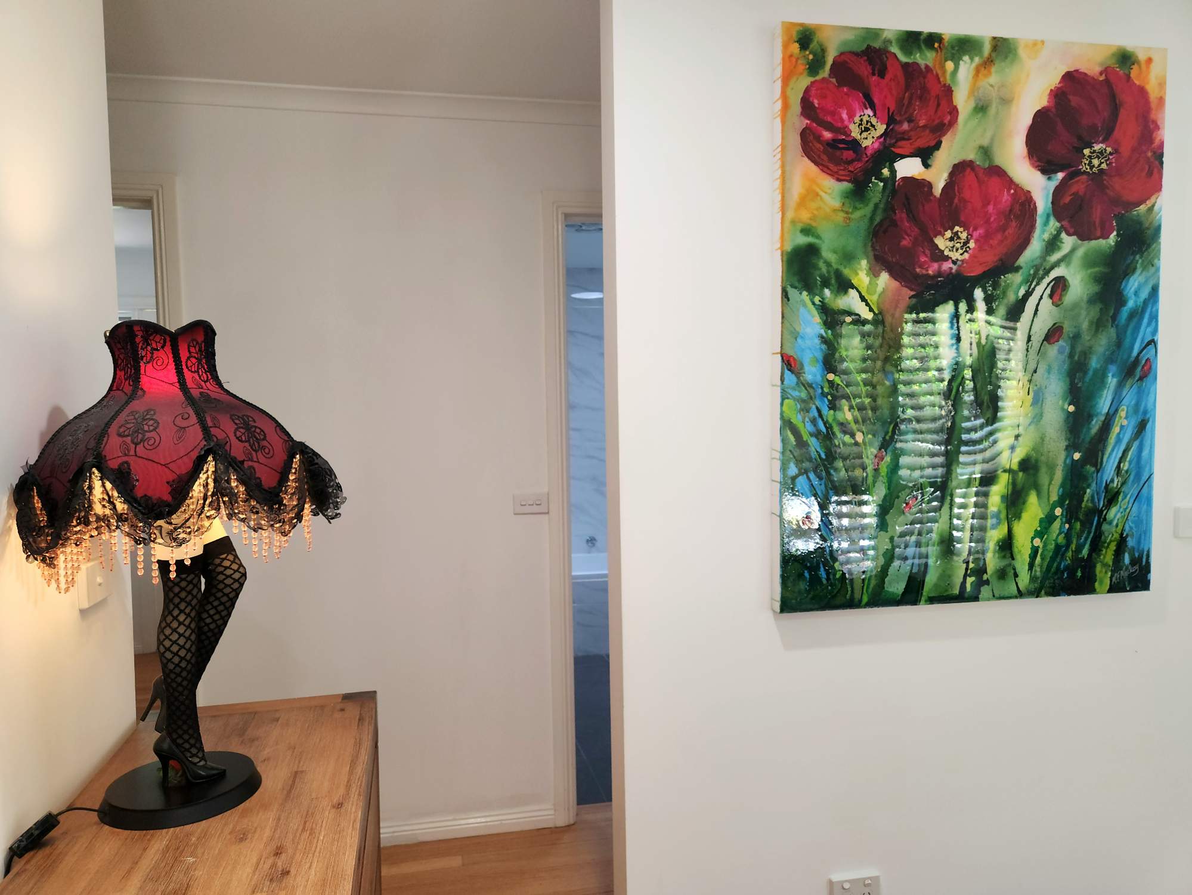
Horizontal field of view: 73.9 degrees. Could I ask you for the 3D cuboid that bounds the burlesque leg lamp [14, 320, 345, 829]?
[{"bbox_3d":[-0.683,0.195,1.336,0.455,0.805,0.450,-2,4,-22],"label":"burlesque leg lamp"}]

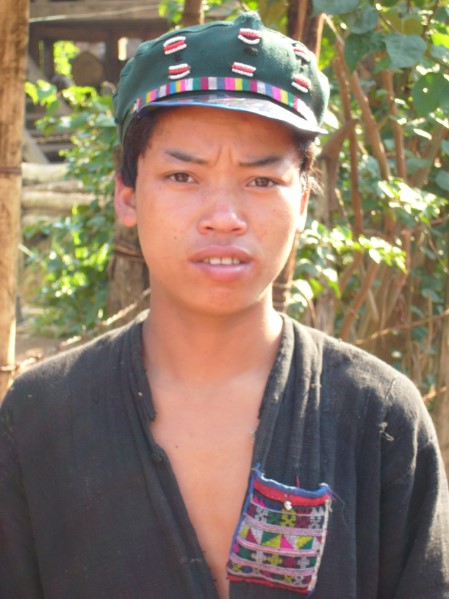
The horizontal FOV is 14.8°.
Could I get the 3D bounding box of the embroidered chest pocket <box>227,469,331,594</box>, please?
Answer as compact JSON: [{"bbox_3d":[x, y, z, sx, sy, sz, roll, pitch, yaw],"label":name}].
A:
[{"bbox_3d":[0.044,0.184,1.370,0.066,0.090,0.014,13,-5,-6],"label":"embroidered chest pocket"}]

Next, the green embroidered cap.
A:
[{"bbox_3d":[-0.001,-0.179,1.415,0.180,0.112,0.230,7,-6,-10],"label":"green embroidered cap"}]

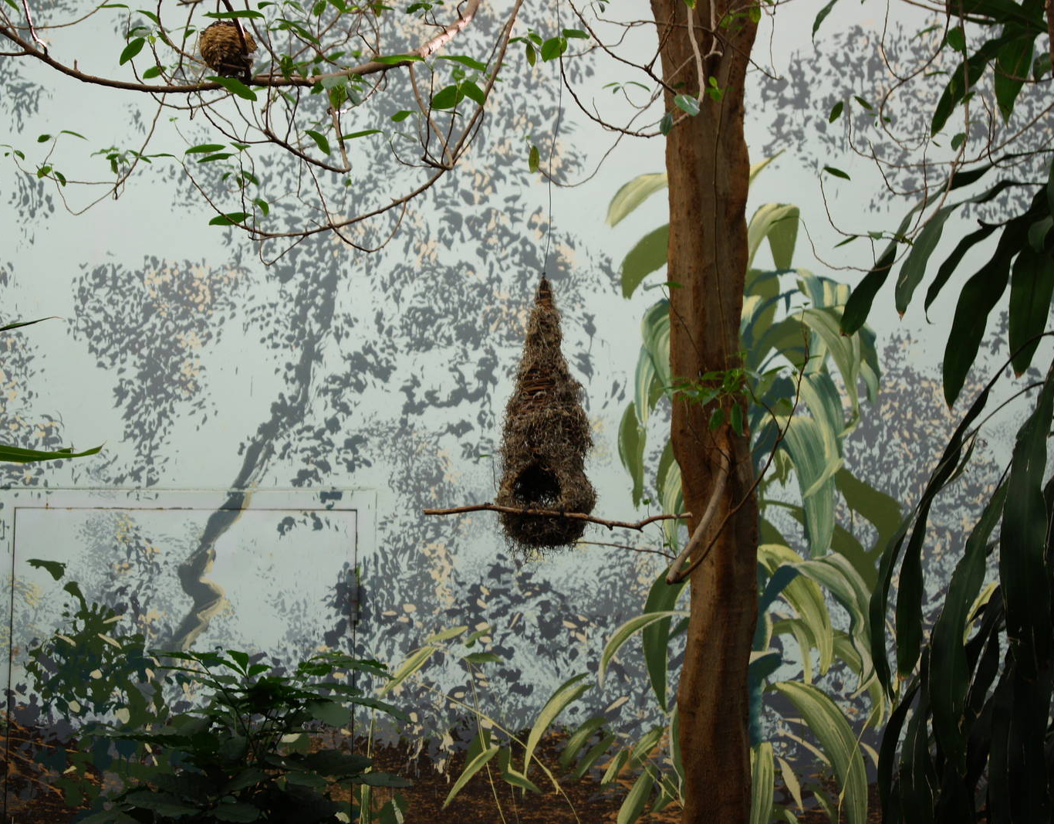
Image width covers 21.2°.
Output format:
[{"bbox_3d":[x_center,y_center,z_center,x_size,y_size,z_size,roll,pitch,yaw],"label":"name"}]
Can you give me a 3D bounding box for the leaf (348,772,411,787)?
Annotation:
[{"bbox_3d":[-0.280,0.695,5.300,0.134,0.015,0.045,3,25,13],"label":"leaf"}]

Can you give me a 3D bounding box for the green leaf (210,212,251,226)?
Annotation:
[{"bbox_3d":[-0.550,-0.356,5.200,0.080,0.012,0.034,-10,-28,0],"label":"green leaf"}]

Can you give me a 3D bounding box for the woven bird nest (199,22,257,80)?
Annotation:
[{"bbox_3d":[-0.552,-0.667,5.200,0.107,0.107,0.107,1,-7,-3],"label":"woven bird nest"}]

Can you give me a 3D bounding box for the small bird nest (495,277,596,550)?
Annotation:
[{"bbox_3d":[0.036,0.003,5.300,0.187,0.512,0.185,1,-7,0],"label":"small bird nest"}]

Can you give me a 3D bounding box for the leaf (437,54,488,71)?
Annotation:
[{"bbox_3d":[-0.121,-0.645,5.200,0.094,0.013,0.034,14,-22,0],"label":"leaf"}]

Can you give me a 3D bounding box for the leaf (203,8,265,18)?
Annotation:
[{"bbox_3d":[-0.593,-0.808,5.700,0.121,0.020,0.045,1,-7,0],"label":"leaf"}]

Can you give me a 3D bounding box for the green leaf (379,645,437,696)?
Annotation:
[{"bbox_3d":[-0.316,0.684,7.450,0.197,0.043,0.030,-41,-5,-5],"label":"green leaf"}]

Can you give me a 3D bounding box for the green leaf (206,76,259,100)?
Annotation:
[{"bbox_3d":[-0.597,-0.655,5.700,0.102,0.049,0.045,1,-7,0],"label":"green leaf"}]

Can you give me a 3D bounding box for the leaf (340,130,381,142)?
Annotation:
[{"bbox_3d":[-0.308,-0.511,5.200,0.075,0.012,0.032,-7,-15,0],"label":"leaf"}]

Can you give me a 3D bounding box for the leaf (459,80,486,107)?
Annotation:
[{"bbox_3d":[-0.111,-0.645,5.700,0.053,0.053,0.040,1,-7,0],"label":"leaf"}]

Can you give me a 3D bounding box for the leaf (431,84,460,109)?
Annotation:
[{"bbox_3d":[-0.165,-0.639,5.700,0.061,0.047,0.040,1,-7,0],"label":"leaf"}]

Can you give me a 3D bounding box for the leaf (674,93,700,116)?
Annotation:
[{"bbox_3d":[0.290,-0.557,5.100,0.053,0.036,0.012,34,-26,11],"label":"leaf"}]

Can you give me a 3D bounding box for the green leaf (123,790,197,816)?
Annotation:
[{"bbox_3d":[-0.770,0.819,5.900,0.158,0.051,0.080,1,-7,0],"label":"green leaf"}]

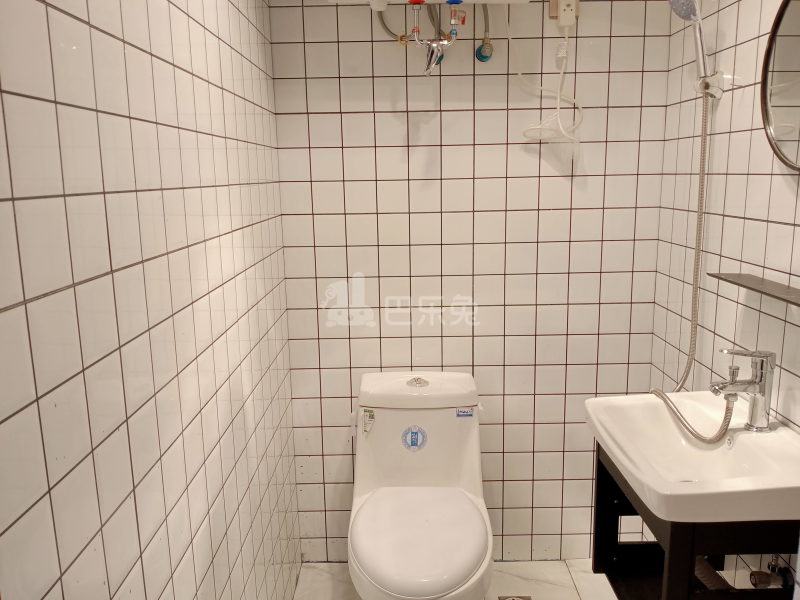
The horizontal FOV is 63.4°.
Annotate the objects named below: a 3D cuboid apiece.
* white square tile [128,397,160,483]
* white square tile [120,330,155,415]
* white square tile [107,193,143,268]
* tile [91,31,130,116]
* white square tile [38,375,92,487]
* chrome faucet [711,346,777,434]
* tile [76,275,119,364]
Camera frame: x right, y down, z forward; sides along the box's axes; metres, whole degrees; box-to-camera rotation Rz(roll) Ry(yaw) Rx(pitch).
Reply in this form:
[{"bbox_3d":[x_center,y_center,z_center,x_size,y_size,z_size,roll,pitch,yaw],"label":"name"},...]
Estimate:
[{"bbox_3d":[-0.372,0.201,0.933,0.010,0.099,0.099,-1,11,0],"label":"white square tile"},{"bbox_3d":[-0.370,0.102,0.910,0.010,0.098,0.098,-1,11,0],"label":"white square tile"},{"bbox_3d":[-0.373,-0.094,0.872,0.010,0.098,0.098,-1,11,0],"label":"white square tile"},{"bbox_3d":[-0.377,-0.290,0.834,0.010,0.098,0.098,-1,11,0],"label":"tile"},{"bbox_3d":[-0.370,0.140,0.713,0.010,0.098,0.098,-1,11,0],"label":"white square tile"},{"bbox_3d":[0.708,0.188,1.341,0.135,0.166,0.052,-1,11,0],"label":"chrome faucet"},{"bbox_3d":[-0.376,0.022,0.797,0.010,0.099,0.099,-1,11,0],"label":"tile"}]

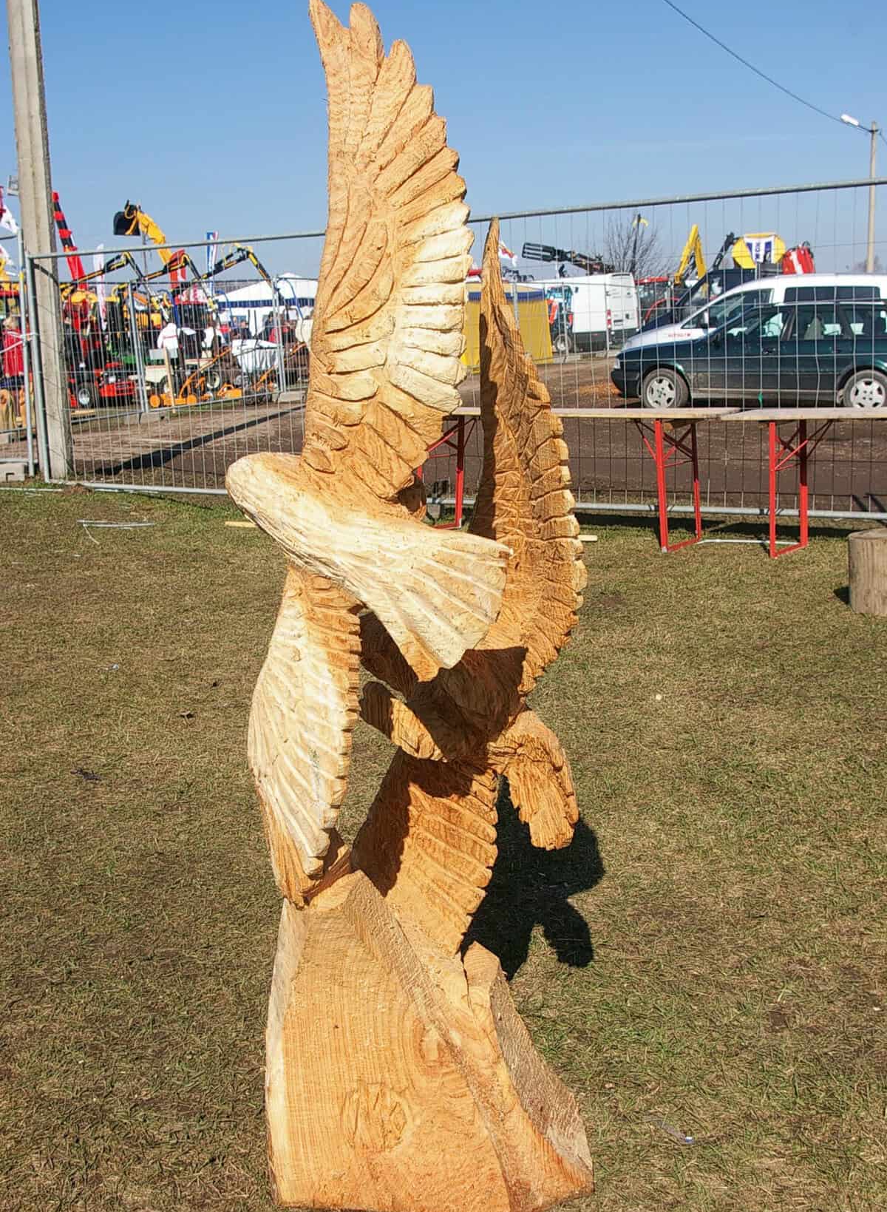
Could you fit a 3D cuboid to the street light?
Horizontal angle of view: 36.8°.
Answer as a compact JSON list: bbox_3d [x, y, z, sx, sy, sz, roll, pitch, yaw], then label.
[{"bbox_3d":[17.089,-15.633,55.055,1.576,8.887,0.350,1,12,12],"label":"street light"}]

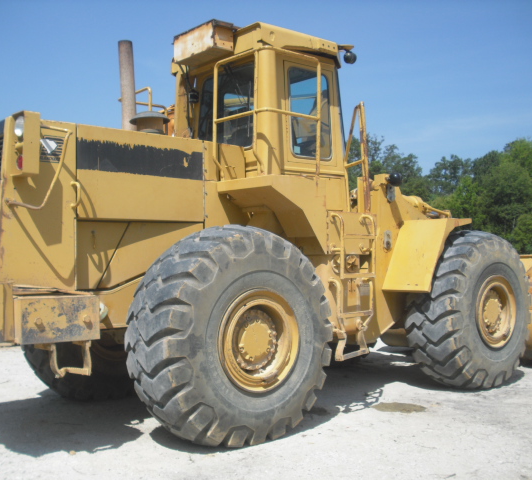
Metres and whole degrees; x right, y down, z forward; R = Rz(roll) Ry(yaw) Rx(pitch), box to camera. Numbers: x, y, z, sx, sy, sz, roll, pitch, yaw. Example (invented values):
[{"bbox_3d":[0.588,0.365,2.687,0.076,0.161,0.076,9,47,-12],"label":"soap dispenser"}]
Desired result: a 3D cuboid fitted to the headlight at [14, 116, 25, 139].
[{"bbox_3d":[-1.691,-0.776,4.922,0.110,0.160,0.155,0,-2,-40],"label":"headlight"}]

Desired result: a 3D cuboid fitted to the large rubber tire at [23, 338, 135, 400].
[{"bbox_3d":[-1.642,0.835,7.286,1.740,1.740,0.680,0,-2,-40],"label":"large rubber tire"}]

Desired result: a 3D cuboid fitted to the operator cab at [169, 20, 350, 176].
[{"bbox_3d":[-0.112,-1.268,7.213,1.270,1.380,1.480,0,-2,-40],"label":"operator cab"}]

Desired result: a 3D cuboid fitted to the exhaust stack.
[{"bbox_3d":[-1.258,-1.338,6.304,0.135,0.900,0.135,-2,-1,-40],"label":"exhaust stack"}]

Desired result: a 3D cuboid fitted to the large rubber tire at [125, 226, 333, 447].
[{"bbox_3d":[-0.243,0.768,5.599,1.740,1.740,0.680,0,-2,-40],"label":"large rubber tire"}]

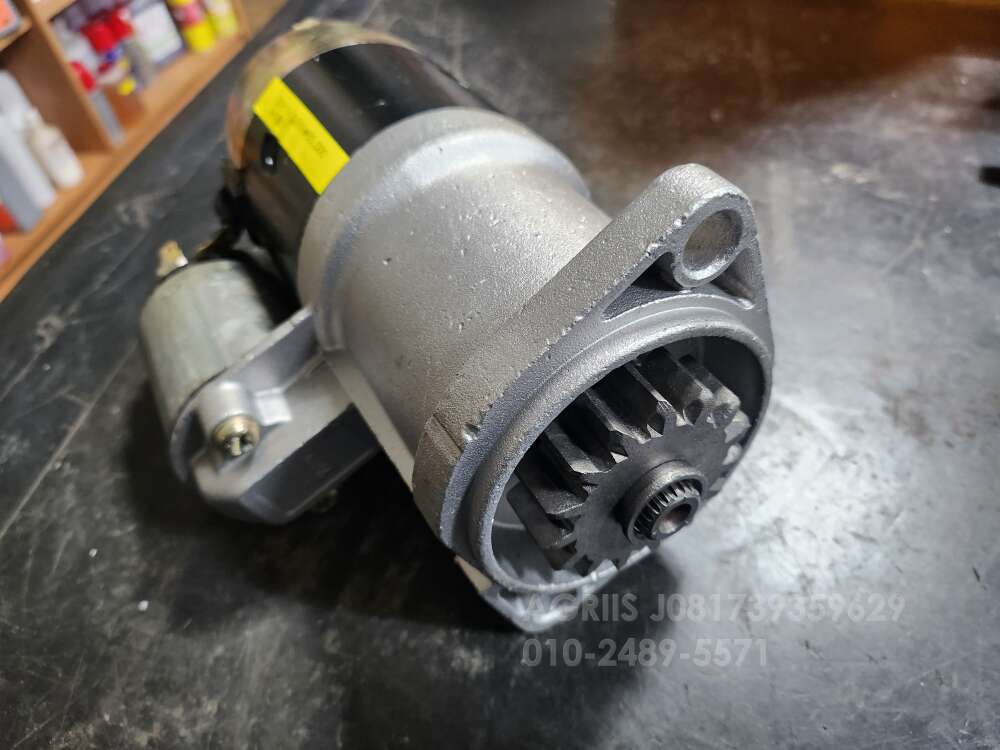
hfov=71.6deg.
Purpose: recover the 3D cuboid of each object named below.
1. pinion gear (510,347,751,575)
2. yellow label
[{"bbox_3d":[0.027,0.020,0.140,0.049,0.049,0.021,-22,46,-18],"label":"pinion gear"},{"bbox_3d":[-0.058,-0.069,0.194,0.012,0.001,0.070,-50,47,10],"label":"yellow label"}]

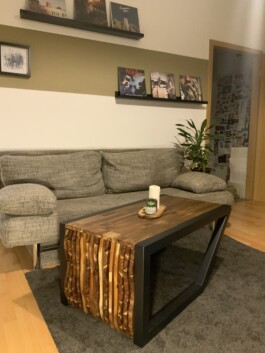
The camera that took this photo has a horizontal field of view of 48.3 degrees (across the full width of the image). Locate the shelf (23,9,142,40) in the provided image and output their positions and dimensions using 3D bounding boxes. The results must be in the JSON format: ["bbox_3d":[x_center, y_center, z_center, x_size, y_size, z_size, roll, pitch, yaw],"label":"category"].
[{"bbox_3d":[-0.415,-1.416,2.754,1.160,0.070,0.120,-4,9,-29],"label":"shelf"}]

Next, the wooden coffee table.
[{"bbox_3d":[0.137,0.430,1.737,0.527,0.437,0.959,6,9,38],"label":"wooden coffee table"}]

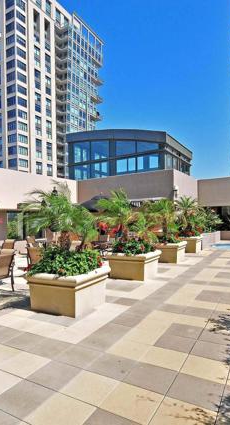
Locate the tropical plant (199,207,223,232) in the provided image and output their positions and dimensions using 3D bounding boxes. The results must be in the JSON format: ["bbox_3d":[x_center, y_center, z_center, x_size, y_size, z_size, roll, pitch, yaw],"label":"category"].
[{"bbox_3d":[5.355,0.441,15.191,1.400,1.350,1.300,-2,-1,30],"label":"tropical plant"}]

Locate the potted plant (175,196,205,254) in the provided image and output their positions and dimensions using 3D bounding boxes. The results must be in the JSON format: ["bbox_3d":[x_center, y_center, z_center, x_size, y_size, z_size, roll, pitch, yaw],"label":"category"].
[{"bbox_3d":[3.401,0.599,12.484,1.320,2.500,1.250,-2,-1,31],"label":"potted plant"}]

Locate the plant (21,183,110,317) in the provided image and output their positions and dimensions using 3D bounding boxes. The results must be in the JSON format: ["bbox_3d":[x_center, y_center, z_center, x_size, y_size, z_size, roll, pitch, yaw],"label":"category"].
[{"bbox_3d":[-0.929,0.660,5.223,1.290,2.350,1.140,-2,-1,31],"label":"plant"}]

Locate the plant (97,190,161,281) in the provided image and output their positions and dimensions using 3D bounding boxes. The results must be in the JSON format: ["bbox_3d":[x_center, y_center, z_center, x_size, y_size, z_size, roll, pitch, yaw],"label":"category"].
[{"bbox_3d":[0.500,0.609,7.692,1.350,2.431,1.350,-2,-1,30],"label":"plant"}]

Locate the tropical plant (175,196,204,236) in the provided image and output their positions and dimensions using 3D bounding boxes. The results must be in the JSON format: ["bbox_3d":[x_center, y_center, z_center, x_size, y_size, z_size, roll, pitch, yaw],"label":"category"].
[{"bbox_3d":[3.392,0.244,12.488,1.300,1.850,1.250,-2,-1,31],"label":"tropical plant"}]

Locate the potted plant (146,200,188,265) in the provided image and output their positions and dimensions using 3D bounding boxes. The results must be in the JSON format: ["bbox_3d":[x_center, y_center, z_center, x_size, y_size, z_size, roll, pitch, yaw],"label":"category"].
[{"bbox_3d":[1.968,0.644,10.073,1.330,2.400,1.220,-2,-1,31],"label":"potted plant"}]

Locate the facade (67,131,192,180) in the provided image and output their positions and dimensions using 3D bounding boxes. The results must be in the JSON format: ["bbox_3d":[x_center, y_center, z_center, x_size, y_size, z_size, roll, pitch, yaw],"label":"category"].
[{"bbox_3d":[1.532,-4.162,21.478,8.100,4.300,6.400,-2,-1,31],"label":"facade"}]

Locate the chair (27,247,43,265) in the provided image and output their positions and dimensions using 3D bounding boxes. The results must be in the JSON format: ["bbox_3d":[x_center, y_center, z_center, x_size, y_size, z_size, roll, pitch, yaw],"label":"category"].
[{"bbox_3d":[-2.196,1.415,7.505,0.620,0.970,0.700,-2,-1,37],"label":"chair"}]

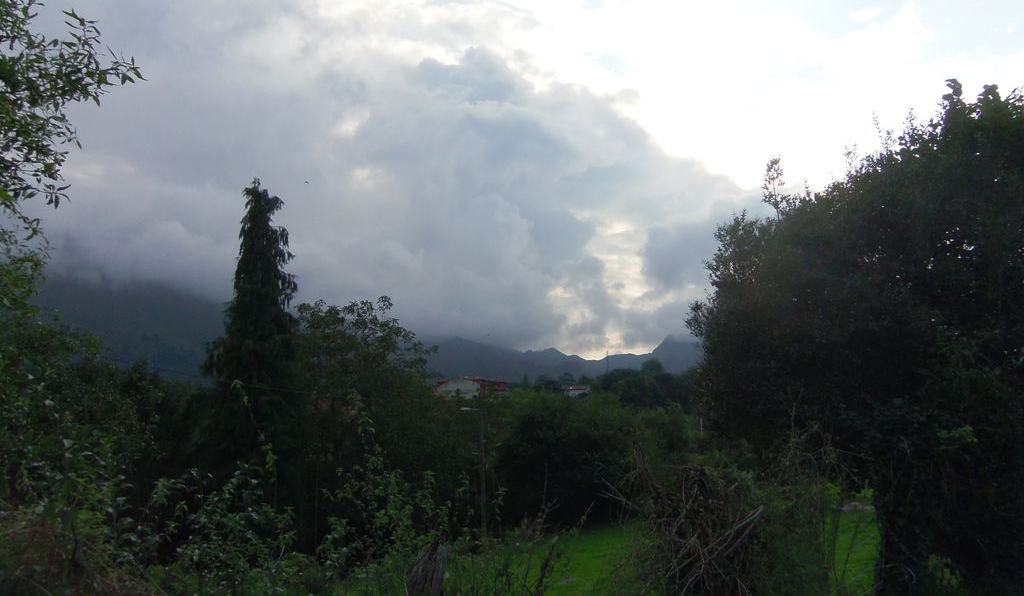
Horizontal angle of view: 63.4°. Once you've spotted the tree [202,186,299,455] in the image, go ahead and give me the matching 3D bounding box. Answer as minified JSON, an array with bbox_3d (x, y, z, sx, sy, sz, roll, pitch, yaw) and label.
[{"bbox_3d":[-13.580,1.640,43.000,4.900,15.500,4.900,0,-7,0],"label":"tree"}]

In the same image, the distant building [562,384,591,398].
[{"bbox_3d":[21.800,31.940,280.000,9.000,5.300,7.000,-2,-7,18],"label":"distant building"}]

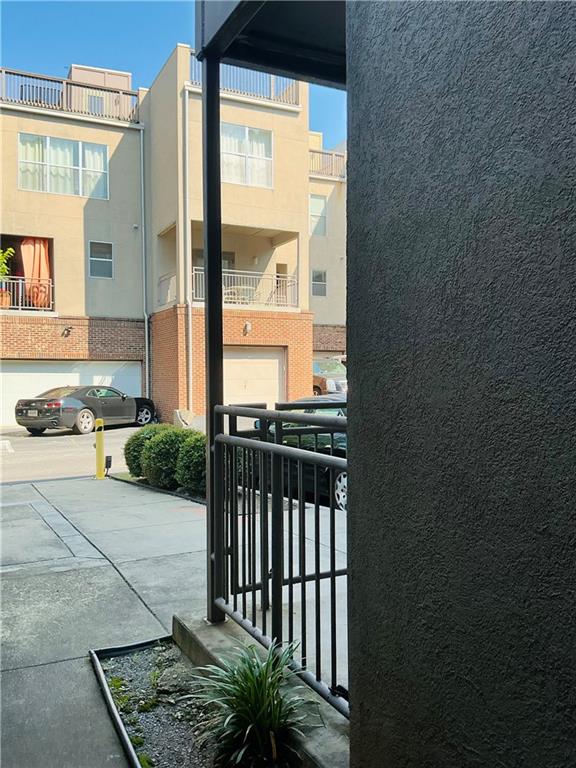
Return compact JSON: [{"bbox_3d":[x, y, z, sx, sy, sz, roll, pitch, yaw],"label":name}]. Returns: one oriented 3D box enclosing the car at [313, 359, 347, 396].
[{"bbox_3d":[1.215,-0.150,24.488,1.980,1.820,4.950,-1,1,-26],"label":"car"}]

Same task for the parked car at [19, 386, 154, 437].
[{"bbox_3d":[-5.962,0.711,18.831,1.920,1.370,4.830,0,1,21],"label":"parked car"}]

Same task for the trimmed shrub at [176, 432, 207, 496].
[{"bbox_3d":[-1.056,0.946,7.500,0.700,0.757,0.700,-1,1,-26],"label":"trimmed shrub"}]

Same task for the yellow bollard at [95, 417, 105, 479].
[{"bbox_3d":[-2.644,0.910,8.744,0.120,0.865,0.120,0,1,0],"label":"yellow bollard"}]

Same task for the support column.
[{"bbox_3d":[-0.371,-0.215,3.131,0.071,2.840,0.071,-1,1,-26],"label":"support column"}]

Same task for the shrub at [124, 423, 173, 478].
[{"bbox_3d":[-2.036,0.955,9.100,0.700,0.753,0.700,-1,1,-26],"label":"shrub"}]

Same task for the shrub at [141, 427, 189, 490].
[{"bbox_3d":[-1.591,0.962,8.200,0.700,0.789,0.700,-1,1,-26],"label":"shrub"}]

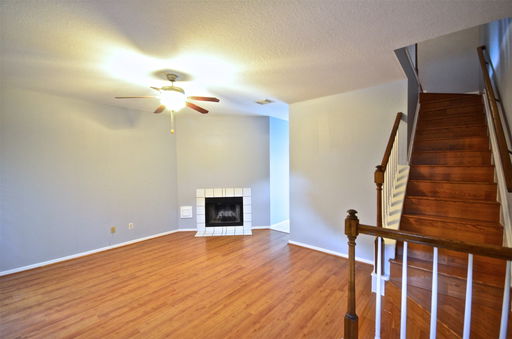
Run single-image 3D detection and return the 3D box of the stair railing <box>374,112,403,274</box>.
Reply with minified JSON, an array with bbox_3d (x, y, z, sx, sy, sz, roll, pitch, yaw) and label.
[{"bbox_3d":[1.644,0.157,2.603,0.095,1.886,1.100,1,2,42],"label":"stair railing"}]

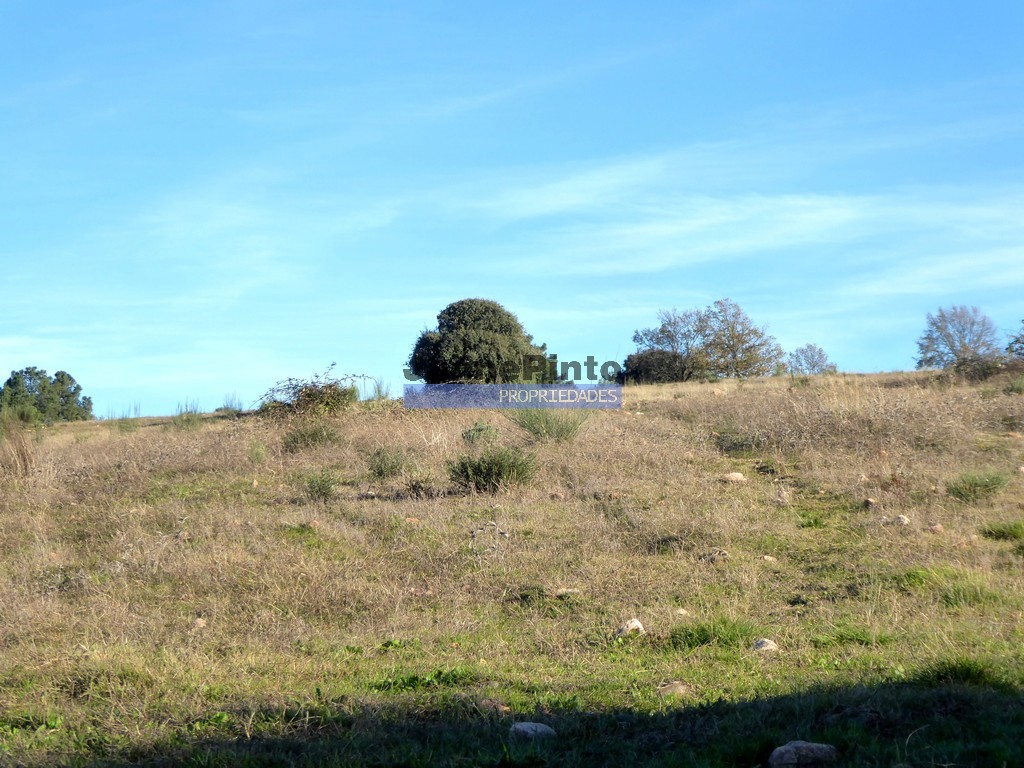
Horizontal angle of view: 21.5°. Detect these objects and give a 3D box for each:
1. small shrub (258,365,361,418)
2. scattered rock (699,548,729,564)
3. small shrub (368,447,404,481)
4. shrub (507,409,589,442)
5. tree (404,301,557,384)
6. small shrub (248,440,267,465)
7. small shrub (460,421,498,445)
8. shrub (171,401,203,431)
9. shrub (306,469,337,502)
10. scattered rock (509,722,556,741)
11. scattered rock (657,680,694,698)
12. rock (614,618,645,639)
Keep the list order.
[{"bbox_3d":[-4.062,0.150,54.000,2.046,1.083,1.535,0,-2,0],"label":"small shrub"},{"bbox_3d":[1.497,1.282,20.000,0.223,0.119,0.167,0,-3,0],"label":"scattered rock"},{"bbox_3d":[-1.539,0.975,33.000,0.441,0.417,0.397,0,-3,0],"label":"small shrub"},{"bbox_3d":[0.587,0.653,44.500,1.356,0.628,1.220,0,-3,0],"label":"shrub"},{"bbox_3d":[-0.995,-1.184,85.000,4.547,3.031,4.200,0,-2,0],"label":"tree"},{"bbox_3d":[-3.309,0.891,35.000,0.234,0.312,0.234,0,-2,0],"label":"small shrub"},{"bbox_3d":[-0.525,0.784,43.500,0.614,0.388,0.553,0,-3,0],"label":"small shrub"},{"bbox_3d":[-6.771,0.655,56.000,0.666,0.624,0.632,0,-3,0],"label":"shrub"},{"bbox_3d":[-1.956,1.037,27.500,0.327,0.347,0.294,0,-2,0],"label":"shrub"},{"bbox_3d":[0.091,1.549,12.000,0.214,0.076,0.150,0,-2,0],"label":"scattered rock"},{"bbox_3d":[0.814,1.521,13.400,0.189,0.085,0.142,0,-2,0],"label":"scattered rock"},{"bbox_3d":[0.646,1.344,14.800,0.165,0.110,0.132,0,-3,0],"label":"rock"}]

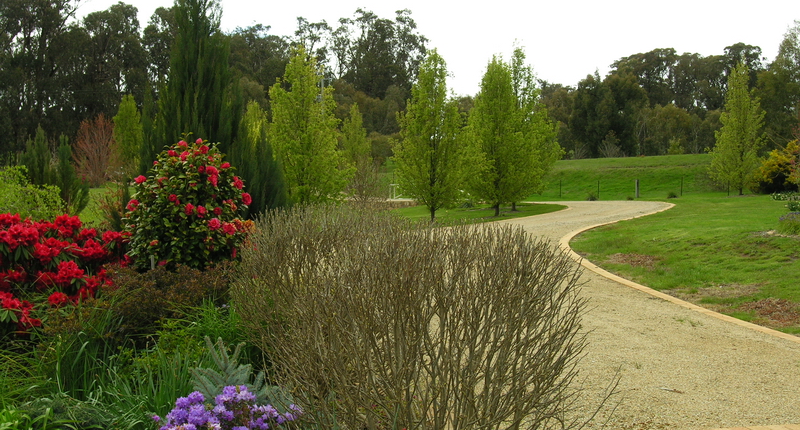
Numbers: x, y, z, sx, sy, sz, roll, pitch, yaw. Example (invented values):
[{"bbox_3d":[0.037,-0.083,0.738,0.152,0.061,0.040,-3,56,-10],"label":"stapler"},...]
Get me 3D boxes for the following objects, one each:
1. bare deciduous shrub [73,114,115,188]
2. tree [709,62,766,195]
[{"bbox_3d":[-13.262,-2.769,45.000,1.820,3.250,1.820,0,2,0],"label":"bare deciduous shrub"},{"bbox_3d":[19.796,-5.044,61.000,3.400,7.920,3.400,0,2,0],"label":"tree"}]

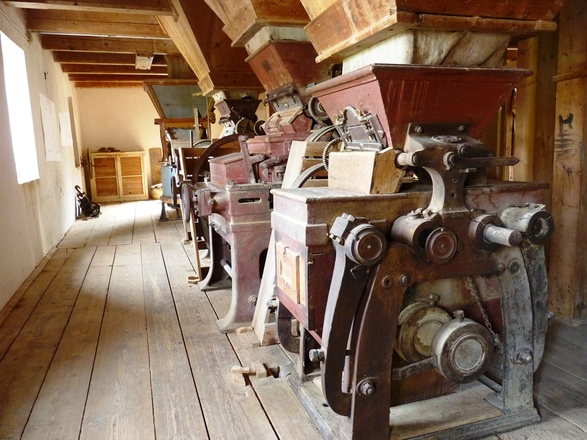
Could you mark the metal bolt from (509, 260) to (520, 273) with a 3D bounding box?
[{"bbox_3d":[0.914,0.192,1.893,0.041,0.042,0.026,-4,9,-18],"label":"metal bolt"}]

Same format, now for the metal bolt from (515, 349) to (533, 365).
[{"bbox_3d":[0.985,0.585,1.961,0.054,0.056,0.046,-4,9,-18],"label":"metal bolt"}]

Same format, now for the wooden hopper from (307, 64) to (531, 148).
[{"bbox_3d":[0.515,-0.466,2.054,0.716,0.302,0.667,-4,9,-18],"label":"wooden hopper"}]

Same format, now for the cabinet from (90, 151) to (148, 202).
[{"bbox_3d":[-4.619,-1.161,12.211,1.353,1.279,0.450,-4,9,-18],"label":"cabinet"}]

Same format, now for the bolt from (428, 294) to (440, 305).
[{"bbox_3d":[0.595,0.335,1.931,0.044,0.038,0.036,-4,9,-18],"label":"bolt"}]

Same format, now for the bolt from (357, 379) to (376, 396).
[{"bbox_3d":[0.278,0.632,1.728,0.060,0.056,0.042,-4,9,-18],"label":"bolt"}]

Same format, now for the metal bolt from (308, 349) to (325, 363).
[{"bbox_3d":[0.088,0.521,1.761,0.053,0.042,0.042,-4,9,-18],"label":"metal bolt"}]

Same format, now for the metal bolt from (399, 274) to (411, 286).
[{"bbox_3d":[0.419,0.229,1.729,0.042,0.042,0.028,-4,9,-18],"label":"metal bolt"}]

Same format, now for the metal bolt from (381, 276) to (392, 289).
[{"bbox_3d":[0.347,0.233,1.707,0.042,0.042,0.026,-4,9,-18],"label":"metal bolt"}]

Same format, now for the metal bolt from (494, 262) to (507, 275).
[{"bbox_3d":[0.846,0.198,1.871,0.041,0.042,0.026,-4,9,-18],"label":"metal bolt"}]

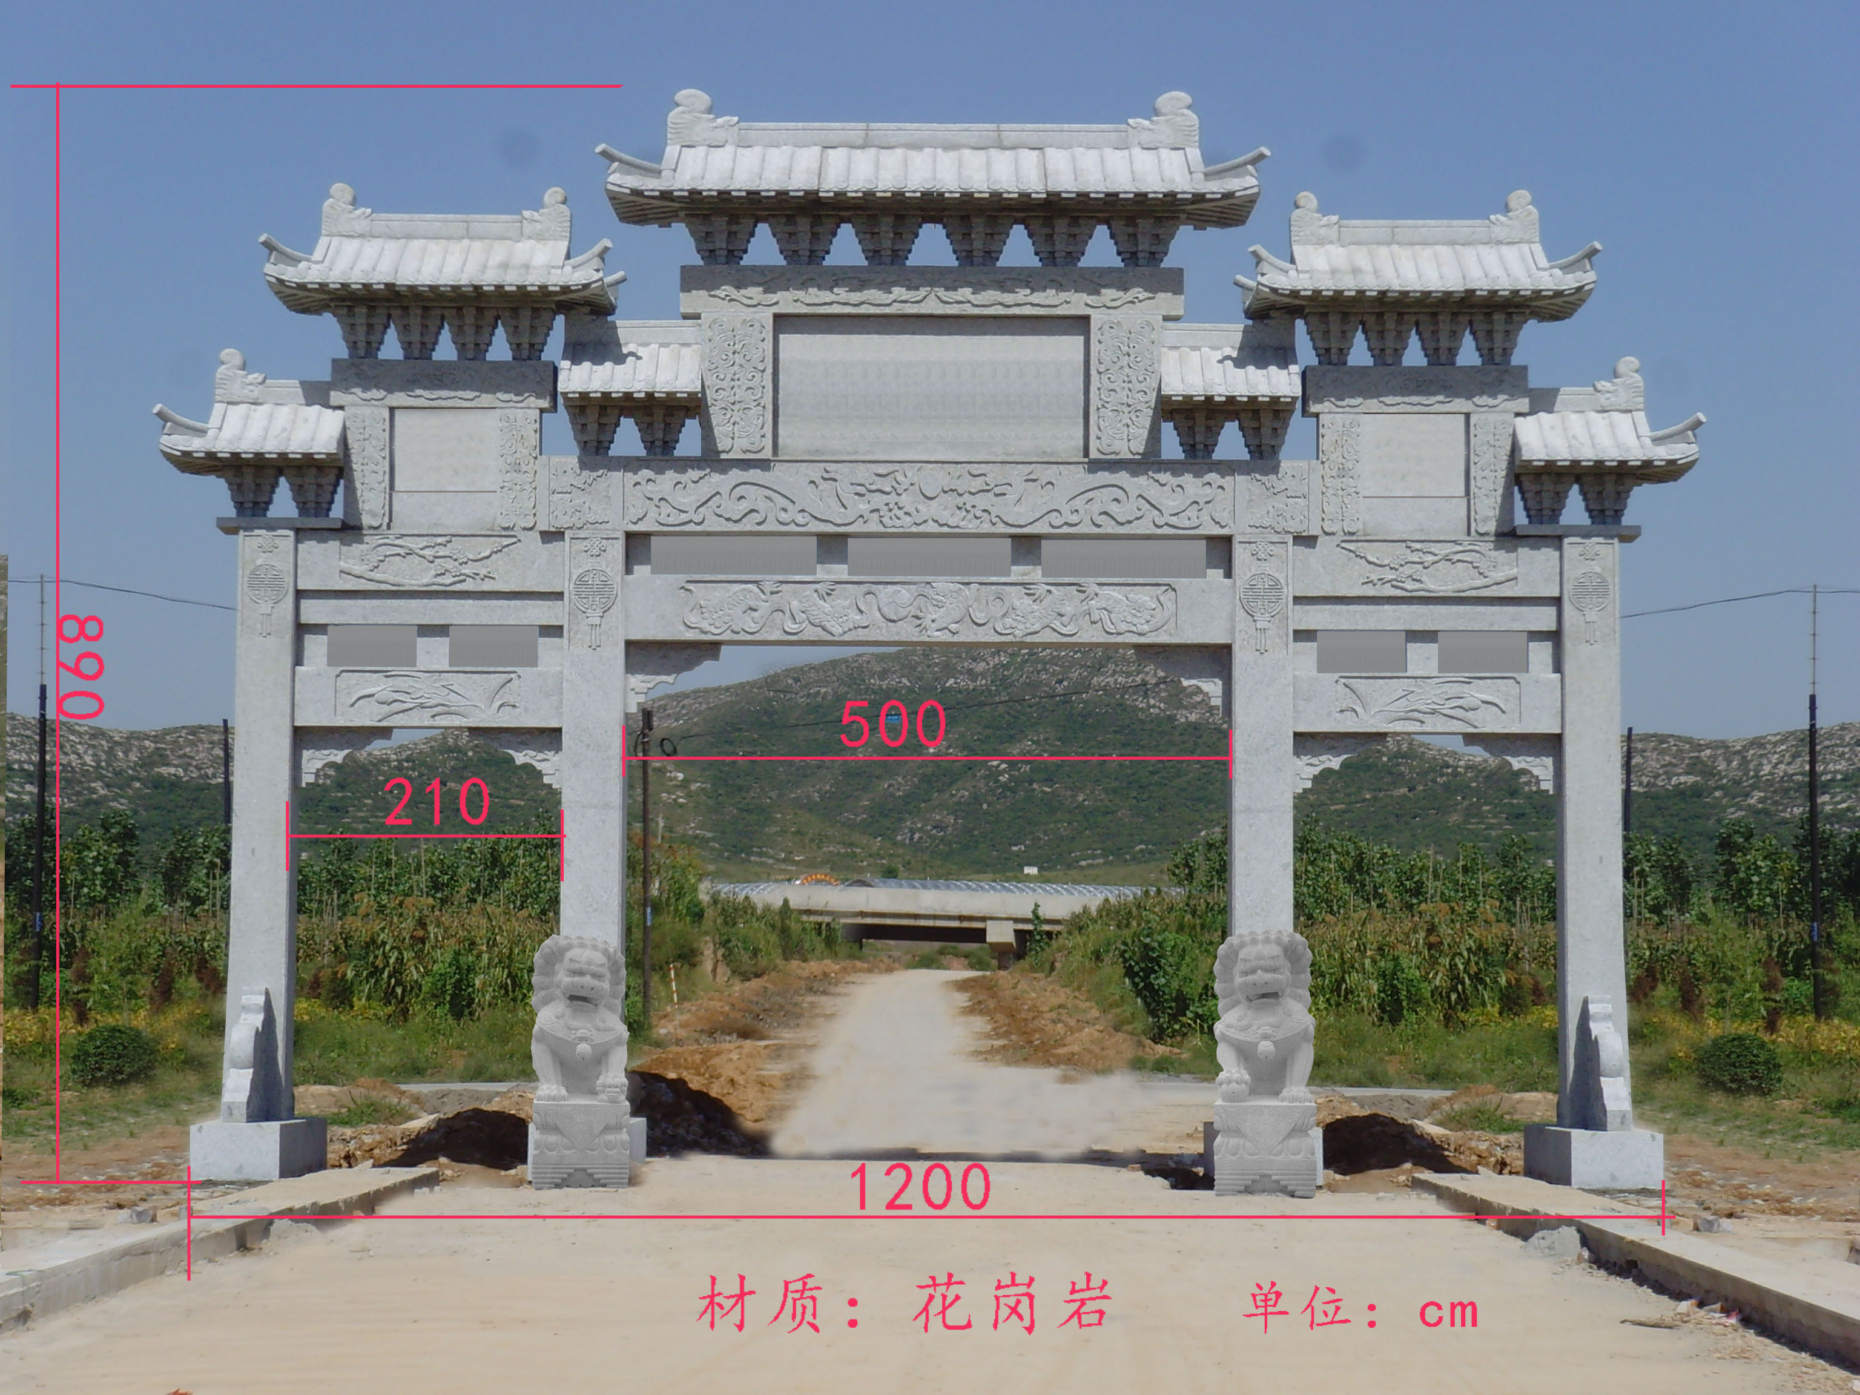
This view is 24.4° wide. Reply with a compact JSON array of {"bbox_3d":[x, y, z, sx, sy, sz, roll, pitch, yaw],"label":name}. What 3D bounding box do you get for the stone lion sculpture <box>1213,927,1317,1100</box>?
[{"bbox_3d":[2.572,2.446,33.051,0.776,1.327,0.880,0,-4,0],"label":"stone lion sculpture"}]

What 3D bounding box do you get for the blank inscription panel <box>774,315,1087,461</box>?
[{"bbox_3d":[0.006,-2.552,35.663,2.599,1.211,0.150,0,-4,0],"label":"blank inscription panel"}]

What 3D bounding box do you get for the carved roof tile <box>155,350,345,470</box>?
[{"bbox_3d":[-5.537,-2.369,35.228,1.500,0.950,1.400,0,-4,0],"label":"carved roof tile"}]

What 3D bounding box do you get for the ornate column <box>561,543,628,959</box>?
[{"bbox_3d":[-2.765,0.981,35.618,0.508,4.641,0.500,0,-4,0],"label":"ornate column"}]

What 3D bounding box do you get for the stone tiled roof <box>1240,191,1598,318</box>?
[{"bbox_3d":[4.069,-3.708,35.950,2.843,1.068,1.600,0,-4,0],"label":"stone tiled roof"}]

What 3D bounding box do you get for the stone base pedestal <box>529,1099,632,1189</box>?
[{"bbox_3d":[-2.688,3.475,33.556,0.766,0.668,0.920,0,-4,0],"label":"stone base pedestal"}]

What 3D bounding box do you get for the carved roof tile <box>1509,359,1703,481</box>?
[{"bbox_3d":[5.549,-2.298,35.852,1.557,1.050,1.500,0,-4,0],"label":"carved roof tile"}]

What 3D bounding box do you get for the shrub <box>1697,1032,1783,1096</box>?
[{"bbox_3d":[10.325,4.675,54.815,1.070,0.800,1.070,0,-4,0],"label":"shrub"}]

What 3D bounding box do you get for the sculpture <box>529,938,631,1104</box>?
[{"bbox_3d":[-2.741,2.508,33.648,0.762,1.294,0.880,0,-4,0],"label":"sculpture"}]

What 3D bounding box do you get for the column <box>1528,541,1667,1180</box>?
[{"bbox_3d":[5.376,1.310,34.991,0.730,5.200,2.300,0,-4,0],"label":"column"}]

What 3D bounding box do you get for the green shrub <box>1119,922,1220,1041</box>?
[{"bbox_3d":[4.010,4.735,71.846,1.750,2.000,1.700,0,-4,0],"label":"green shrub"}]

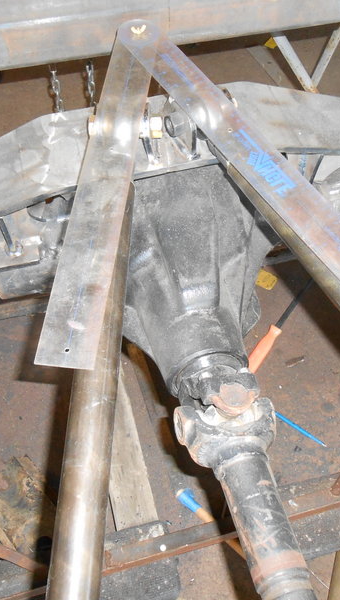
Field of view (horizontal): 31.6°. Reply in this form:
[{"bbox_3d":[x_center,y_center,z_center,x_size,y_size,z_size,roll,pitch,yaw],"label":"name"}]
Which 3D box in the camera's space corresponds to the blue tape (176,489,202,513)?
[{"bbox_3d":[0.039,0.392,1.177,0.042,0.028,0.028,36,61,24],"label":"blue tape"}]

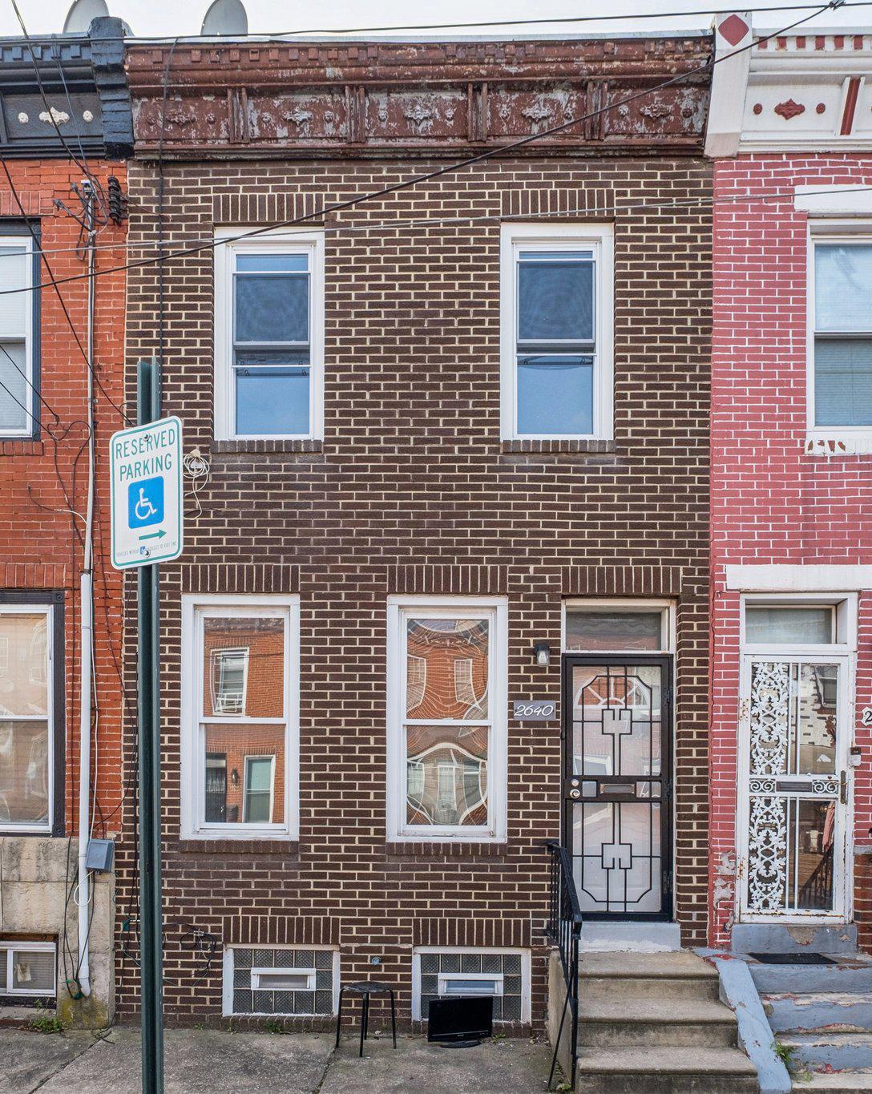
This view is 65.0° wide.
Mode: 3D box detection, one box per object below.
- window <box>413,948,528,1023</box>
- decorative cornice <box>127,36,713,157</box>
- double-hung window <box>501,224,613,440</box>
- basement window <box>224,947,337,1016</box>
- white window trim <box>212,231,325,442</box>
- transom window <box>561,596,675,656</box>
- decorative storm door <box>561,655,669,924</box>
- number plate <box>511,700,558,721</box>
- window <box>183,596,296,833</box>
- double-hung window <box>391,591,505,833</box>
[{"bbox_3d":[0.266,3.279,5.115,0.887,0.561,0.110,0,0,1],"label":"window"},{"bbox_3d":[-0.116,-3.220,4.930,4.200,0.720,0.320,0,0,1],"label":"decorative cornice"},{"bbox_3d":[0.908,-1.605,5.112,0.848,1.623,0.120,0,0,1],"label":"double-hung window"},{"bbox_3d":[-1.193,3.341,5.255,0.829,0.527,0.110,0,-2,1],"label":"basement window"},{"bbox_3d":[-1.254,-1.603,5.155,0.827,1.600,0.120,0,0,1],"label":"white window trim"},{"bbox_3d":[1.398,0.606,5.250,0.866,0.438,0.120,0,-2,1],"label":"transom window"},{"bbox_3d":[1.396,1.852,5.280,0.835,2.024,0.080,0,-2,1],"label":"decorative storm door"},{"bbox_3d":[0.743,1.234,5.180,0.349,0.155,0.020,0,-2,1],"label":"number plate"},{"bbox_3d":[-1.504,1.302,5.240,0.884,1.836,0.120,0,-2,1],"label":"window"},{"bbox_3d":[0.086,1.286,5.108,0.910,1.845,0.120,0,0,1],"label":"double-hung window"}]

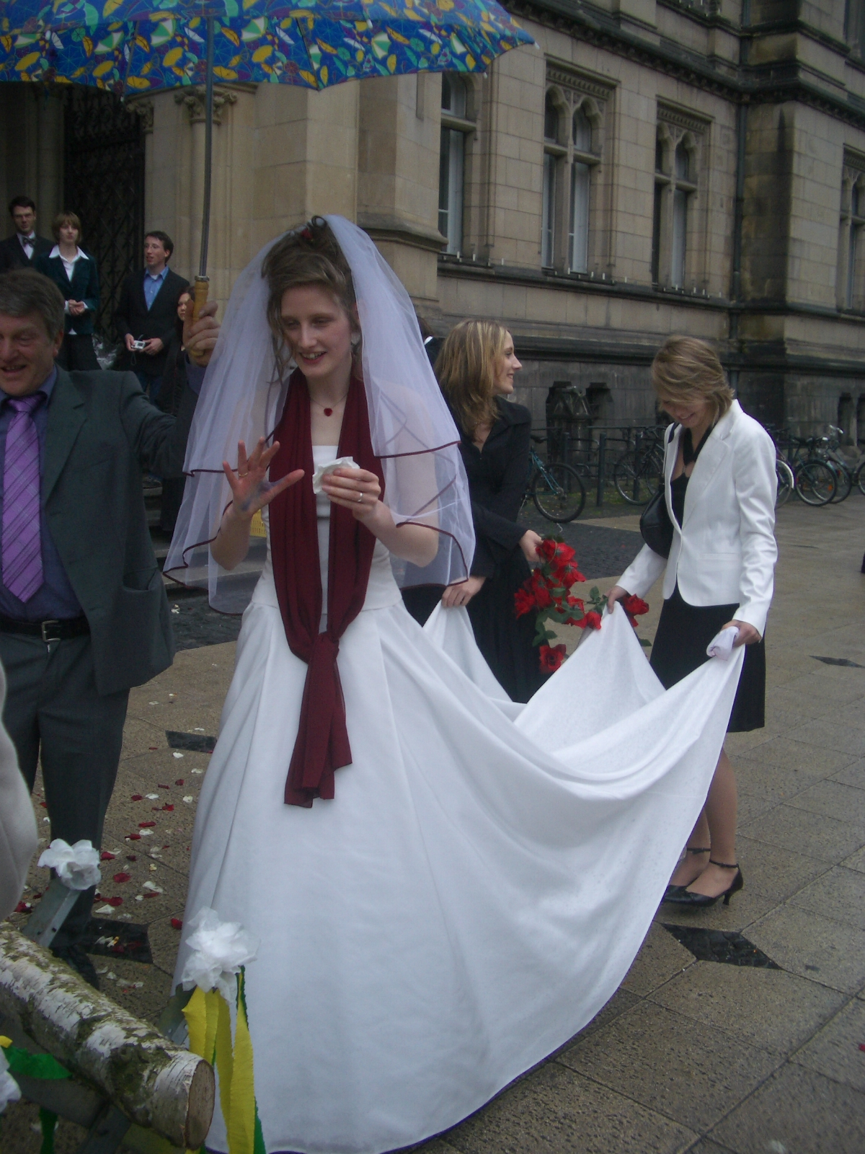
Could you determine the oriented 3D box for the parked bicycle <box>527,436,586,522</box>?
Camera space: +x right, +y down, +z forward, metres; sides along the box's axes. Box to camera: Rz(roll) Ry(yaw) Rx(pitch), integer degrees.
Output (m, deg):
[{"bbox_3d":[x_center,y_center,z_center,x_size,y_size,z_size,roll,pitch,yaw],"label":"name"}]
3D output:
[{"bbox_3d":[1.070,-1.203,13.800,1.720,1.030,0.580,9,12,39],"label":"parked bicycle"}]

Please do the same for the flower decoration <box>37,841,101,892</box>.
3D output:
[{"bbox_3d":[-0.593,0.469,1.900,0.100,0.075,0.090,-2,10,-16],"label":"flower decoration"}]

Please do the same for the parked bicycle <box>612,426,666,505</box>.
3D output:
[{"bbox_3d":[3.090,-1.369,14.950,1.750,1.060,0.570,9,12,39],"label":"parked bicycle"}]

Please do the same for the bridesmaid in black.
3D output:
[{"bbox_3d":[0.140,0.050,3.720,0.470,1.710,0.390,-2,10,-19],"label":"bridesmaid in black"}]

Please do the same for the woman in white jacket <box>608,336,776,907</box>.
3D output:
[{"bbox_3d":[0.750,0.153,3.390,0.440,1.650,0.430,-5,11,-31],"label":"woman in white jacket"}]

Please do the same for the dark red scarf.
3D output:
[{"bbox_3d":[-0.208,0.022,2.280,0.230,0.860,0.250,2,9,4],"label":"dark red scarf"}]

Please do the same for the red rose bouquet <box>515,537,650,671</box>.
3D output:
[{"bbox_3d":[0.448,0.082,3.480,0.400,0.400,0.260,0,9,-6],"label":"red rose bouquet"}]

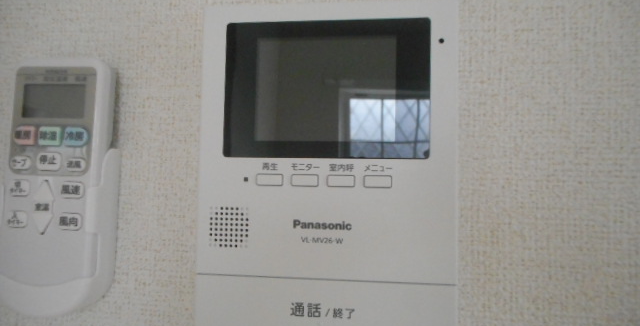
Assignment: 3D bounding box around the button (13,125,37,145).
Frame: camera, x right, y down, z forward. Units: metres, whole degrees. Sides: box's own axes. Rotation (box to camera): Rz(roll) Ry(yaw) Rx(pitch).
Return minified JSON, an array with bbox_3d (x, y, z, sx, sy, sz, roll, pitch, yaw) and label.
[{"bbox_3d":[-0.159,-0.015,0.249,0.013,0.011,0.003,2,-2,7],"label":"button"}]

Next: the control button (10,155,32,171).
[{"bbox_3d":[-0.161,0.000,0.249,0.013,0.007,0.003,2,-2,7],"label":"control button"}]

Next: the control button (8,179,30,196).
[{"bbox_3d":[-0.161,0.013,0.248,0.013,0.009,0.003,2,-2,7],"label":"control button"}]

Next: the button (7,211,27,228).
[{"bbox_3d":[-0.165,0.031,0.253,0.012,0.010,0.003,1,-3,7],"label":"button"}]

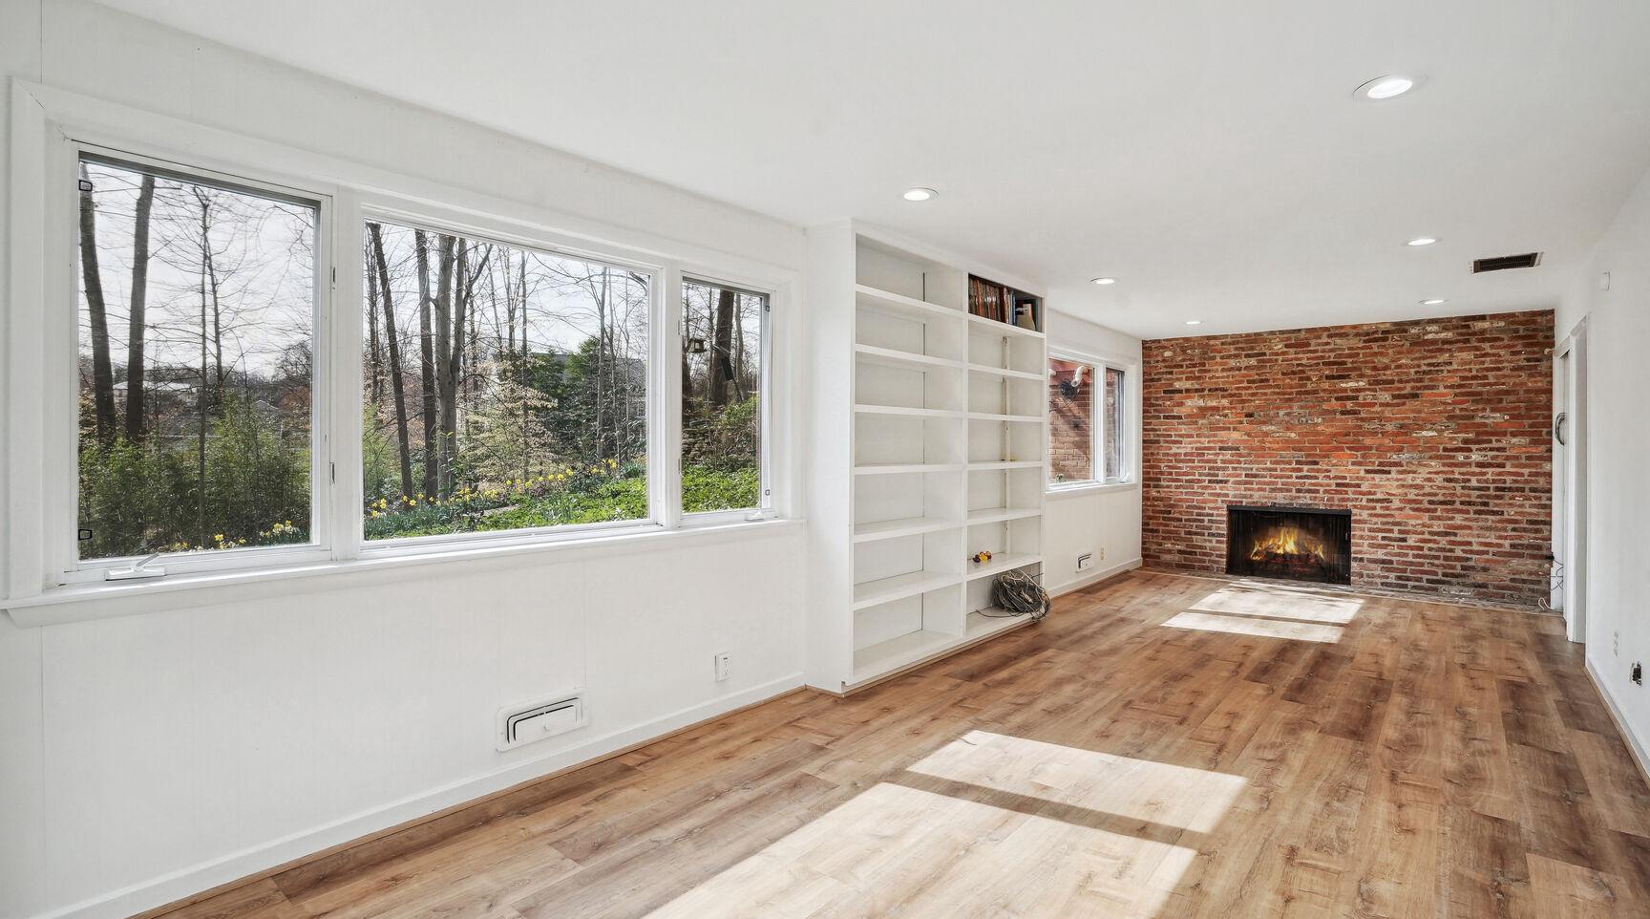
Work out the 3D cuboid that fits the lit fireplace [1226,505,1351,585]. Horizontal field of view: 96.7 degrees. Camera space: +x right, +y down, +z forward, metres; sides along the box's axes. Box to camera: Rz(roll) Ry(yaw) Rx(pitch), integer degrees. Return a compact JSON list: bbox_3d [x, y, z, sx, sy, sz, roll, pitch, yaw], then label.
[{"bbox_3d":[4.581,0.821,7.260,1.020,0.700,0.350,1,1,34],"label":"lit fireplace"}]

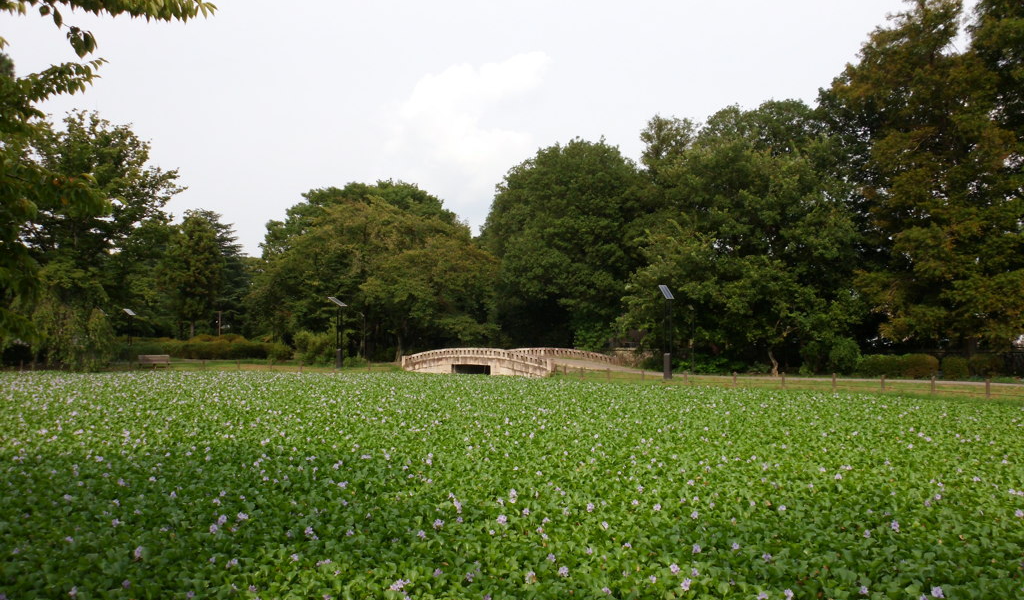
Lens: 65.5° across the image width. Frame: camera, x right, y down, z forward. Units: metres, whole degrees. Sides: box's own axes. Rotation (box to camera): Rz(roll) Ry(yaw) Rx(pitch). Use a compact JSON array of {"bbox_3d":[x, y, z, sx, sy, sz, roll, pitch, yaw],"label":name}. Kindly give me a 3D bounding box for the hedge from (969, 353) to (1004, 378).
[{"bbox_3d":[20.861,2.891,35.000,1.400,1.050,1.150,-2,-3,32],"label":"hedge"}]

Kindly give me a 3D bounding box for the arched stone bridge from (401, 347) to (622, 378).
[{"bbox_3d":[-0.254,3.363,43.200,10.380,1.600,6.200,-2,-4,39],"label":"arched stone bridge"}]

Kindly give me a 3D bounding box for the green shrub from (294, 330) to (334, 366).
[{"bbox_3d":[-12.776,3.040,51.500,2.700,2.300,2.300,0,-3,-6],"label":"green shrub"}]

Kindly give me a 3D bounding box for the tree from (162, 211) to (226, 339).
[{"bbox_3d":[-29.513,-1.580,74.000,5.700,13.400,5.700,0,-3,0],"label":"tree"}]

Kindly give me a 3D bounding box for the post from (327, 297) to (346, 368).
[{"bbox_3d":[-9.743,1.843,44.400,0.450,4.000,0.800,3,-4,-45],"label":"post"}]

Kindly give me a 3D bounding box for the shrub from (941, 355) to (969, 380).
[{"bbox_3d":[19.010,2.889,34.200,1.050,1.050,1.000,-2,-3,32],"label":"shrub"}]

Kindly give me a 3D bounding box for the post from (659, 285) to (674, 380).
[{"bbox_3d":[6.572,1.380,33.800,0.420,4.000,0.700,2,-3,-34],"label":"post"}]

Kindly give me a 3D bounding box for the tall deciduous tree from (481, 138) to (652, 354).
[{"bbox_3d":[3.898,-3.570,58.000,12.000,16.200,11.500,0,-3,0],"label":"tall deciduous tree"}]

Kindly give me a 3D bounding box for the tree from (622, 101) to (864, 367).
[{"bbox_3d":[11.050,-2.974,38.500,11.000,13.200,10.000,-1,-3,18],"label":"tree"}]

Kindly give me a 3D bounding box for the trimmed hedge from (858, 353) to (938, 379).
[{"bbox_3d":[17.094,2.938,35.300,3.100,1.100,1.300,-2,-3,32],"label":"trimmed hedge"}]

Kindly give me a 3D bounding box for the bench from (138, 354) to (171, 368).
[{"bbox_3d":[-20.118,3.506,44.800,1.650,0.800,0.600,0,-3,-7],"label":"bench"}]

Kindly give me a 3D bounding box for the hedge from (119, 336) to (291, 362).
[{"bbox_3d":[-23.175,3.599,60.000,12.500,1.800,3.000,0,-3,-3],"label":"hedge"}]

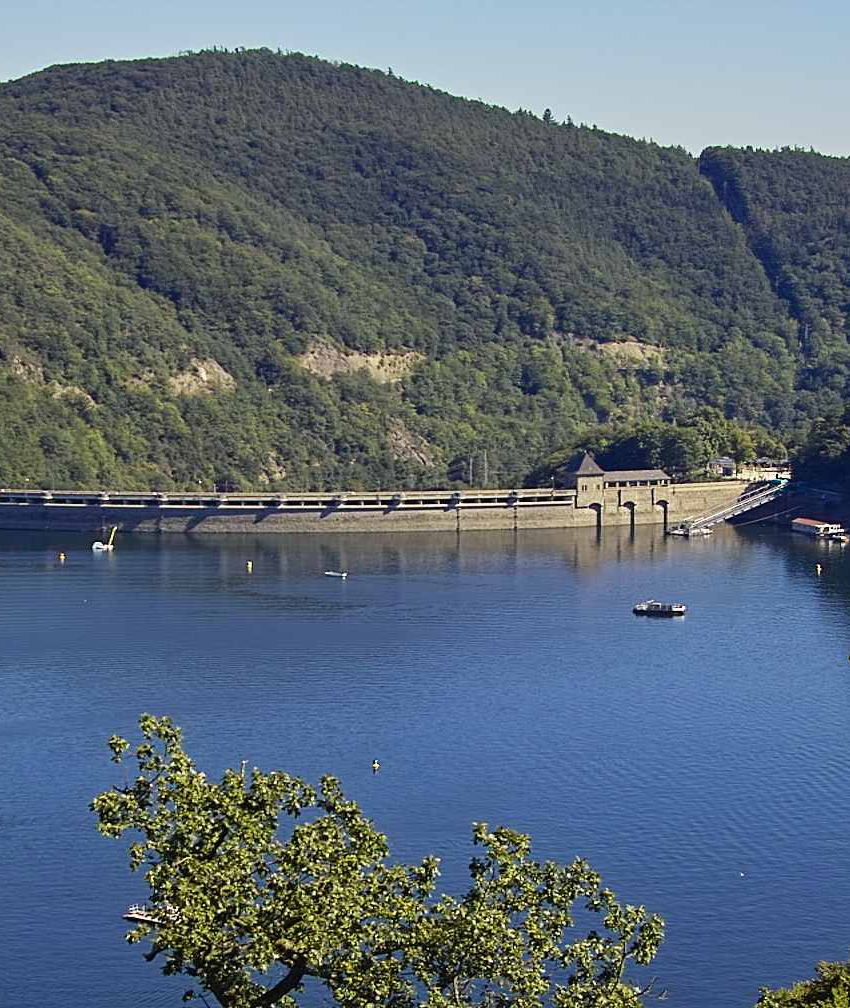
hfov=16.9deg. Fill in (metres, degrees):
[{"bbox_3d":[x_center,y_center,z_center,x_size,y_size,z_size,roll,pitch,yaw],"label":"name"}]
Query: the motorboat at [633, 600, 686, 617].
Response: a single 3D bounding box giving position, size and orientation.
[{"bbox_3d":[59.400,25.800,722.000,13.000,3.200,3.900,1,6,12],"label":"motorboat"}]

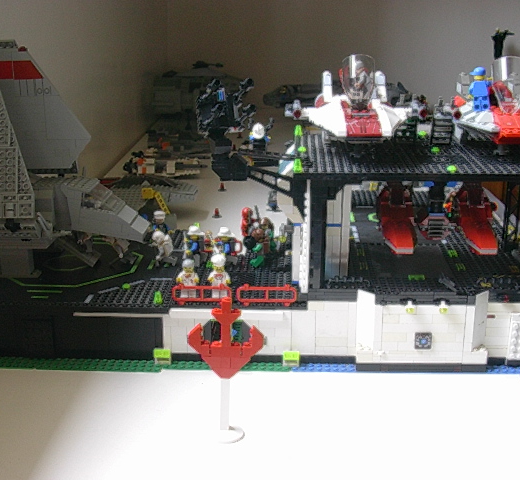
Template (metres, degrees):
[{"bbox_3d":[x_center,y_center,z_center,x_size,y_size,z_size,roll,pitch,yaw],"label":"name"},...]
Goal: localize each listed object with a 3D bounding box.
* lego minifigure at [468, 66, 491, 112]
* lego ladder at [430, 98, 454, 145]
[{"bbox_3d":[0.216,-0.148,0.817,0.025,0.043,0.016,3,17,12],"label":"lego minifigure"},{"bbox_3d":[0.195,-0.127,0.890,0.021,0.047,0.018,1,17,2],"label":"lego ladder"}]

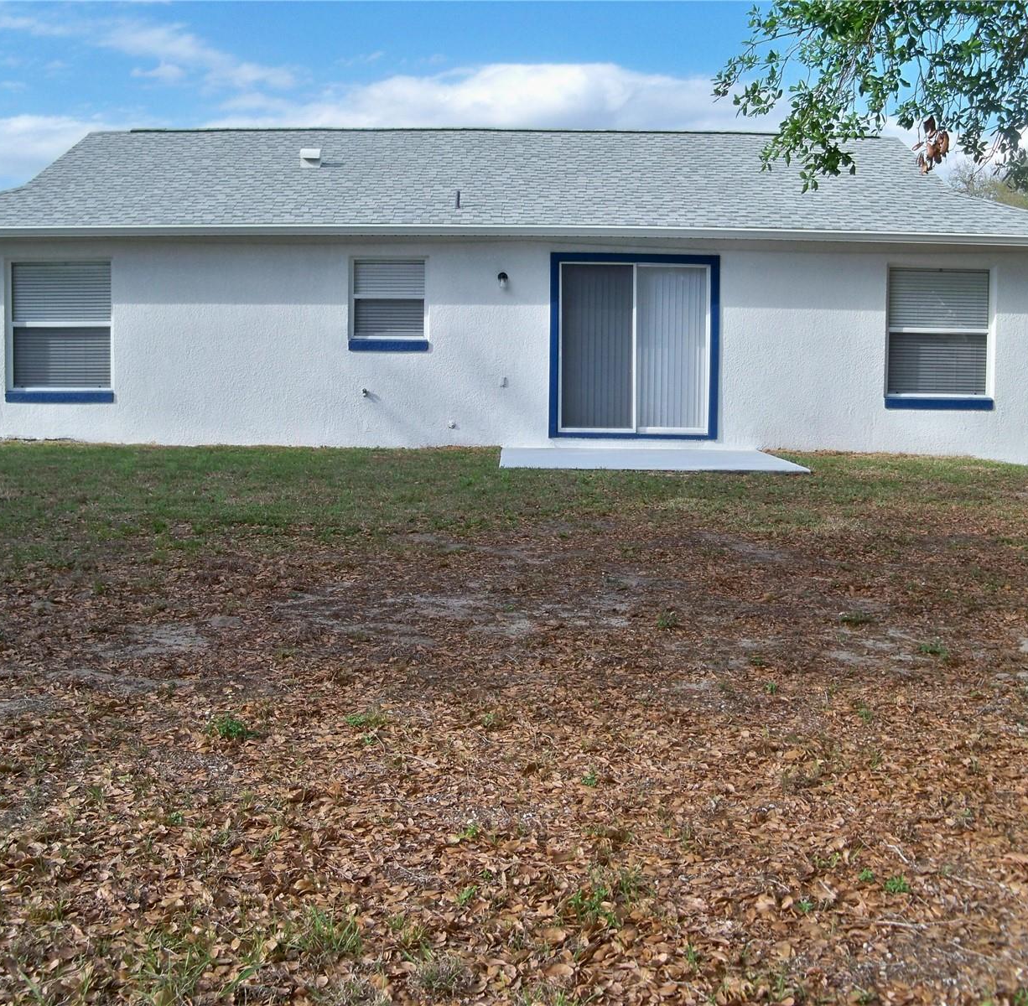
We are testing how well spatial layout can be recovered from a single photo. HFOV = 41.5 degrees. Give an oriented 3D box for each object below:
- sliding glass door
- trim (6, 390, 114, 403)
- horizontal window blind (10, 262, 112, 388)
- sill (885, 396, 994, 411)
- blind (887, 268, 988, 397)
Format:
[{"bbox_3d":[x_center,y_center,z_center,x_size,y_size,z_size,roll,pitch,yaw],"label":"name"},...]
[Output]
[{"bbox_3d":[1.436,-1.835,16.186,1.804,2.051,0.100,0,5,0],"label":"sliding glass door"},{"bbox_3d":[-5.380,-1.261,16.149,1.279,0.149,0.140,0,5,0],"label":"trim"},{"bbox_3d":[-5.396,-2.122,16.211,1.212,1.511,0.050,0,5,0],"label":"horizontal window blind"},{"bbox_3d":[5.054,-1.182,16.180,1.295,0.161,0.140,0,5,0],"label":"sill"},{"bbox_3d":[5.072,-2.038,16.242,1.209,1.526,0.050,0,5,0],"label":"blind"}]

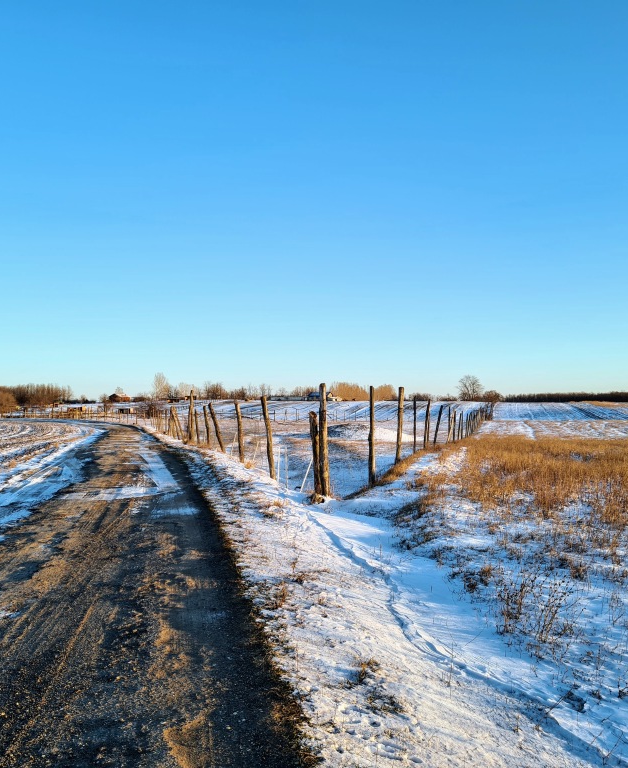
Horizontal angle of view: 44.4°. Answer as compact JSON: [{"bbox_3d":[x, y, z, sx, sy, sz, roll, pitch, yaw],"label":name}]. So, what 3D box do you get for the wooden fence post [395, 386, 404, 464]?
[{"bbox_3d":[2.253,1.090,20.200,0.140,2.050,0.140,3,-2,0],"label":"wooden fence post"}]

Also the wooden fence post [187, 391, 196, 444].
[{"bbox_3d":[-4.846,1.329,30.500,0.200,2.120,0.200,1,-2,0],"label":"wooden fence post"}]

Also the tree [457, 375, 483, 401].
[{"bbox_3d":[60.655,1.365,300.000,10.000,10.200,9.500,0,-2,0],"label":"tree"}]

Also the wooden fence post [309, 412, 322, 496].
[{"bbox_3d":[0.039,1.229,13.600,0.160,1.520,0.160,-4,-2,0],"label":"wooden fence post"}]

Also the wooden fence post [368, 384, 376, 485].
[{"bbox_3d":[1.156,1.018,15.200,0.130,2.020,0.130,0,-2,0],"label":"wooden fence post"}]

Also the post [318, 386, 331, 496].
[{"bbox_3d":[0.191,0.981,13.600,0.170,2.020,0.170,2,-2,0],"label":"post"}]

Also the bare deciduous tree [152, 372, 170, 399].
[{"bbox_3d":[-75.348,0.741,380.000,8.800,13.000,8.500,0,-2,0],"label":"bare deciduous tree"}]

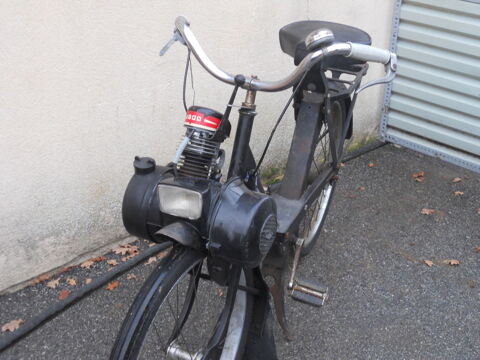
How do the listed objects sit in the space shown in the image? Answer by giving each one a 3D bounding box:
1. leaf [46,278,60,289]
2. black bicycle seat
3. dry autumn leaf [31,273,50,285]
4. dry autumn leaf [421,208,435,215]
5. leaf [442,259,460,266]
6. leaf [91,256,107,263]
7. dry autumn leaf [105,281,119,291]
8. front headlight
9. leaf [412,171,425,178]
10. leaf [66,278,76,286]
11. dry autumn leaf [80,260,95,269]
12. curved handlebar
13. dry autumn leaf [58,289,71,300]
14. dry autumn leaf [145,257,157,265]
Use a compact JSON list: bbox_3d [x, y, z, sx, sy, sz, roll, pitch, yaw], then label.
[{"bbox_3d":[-0.610,0.339,2.448,0.042,0.012,0.055,9,25,15],"label":"leaf"},{"bbox_3d":[0.238,-0.390,2.124,0.248,0.095,0.262,12,29,18],"label":"black bicycle seat"},{"bbox_3d":[-0.639,0.319,2.401,0.067,0.016,0.035,-20,33,-36],"label":"dry autumn leaf"},{"bbox_3d":[0.753,0.127,3.006,0.052,0.012,0.046,1,24,-1],"label":"dry autumn leaf"},{"bbox_3d":[0.715,0.278,2.527,0.059,0.013,0.034,1,26,0],"label":"leaf"},{"bbox_3d":[-0.472,0.267,2.514,0.055,0.013,0.028,-20,33,-35],"label":"leaf"},{"bbox_3d":[-0.419,0.346,2.446,0.036,0.012,0.056,17,28,29],"label":"dry autumn leaf"},{"bbox_3d":[-0.106,0.036,1.459,0.093,0.062,0.040,14,29,24],"label":"front headlight"},{"bbox_3d":[0.798,-0.025,3.339,0.042,0.016,0.065,20,30,34],"label":"leaf"},{"bbox_3d":[-0.538,0.329,2.390,0.036,0.012,0.036,1,26,0],"label":"leaf"},{"bbox_3d":[-0.506,0.282,2.486,0.047,0.013,0.034,-18,32,-33],"label":"dry autumn leaf"},{"bbox_3d":[0.047,-0.269,1.633,0.560,0.140,0.160,16,28,28],"label":"curved handlebar"},{"bbox_3d":[-0.561,0.365,2.393,0.036,0.012,0.056,5,25,6],"label":"dry autumn leaf"},{"bbox_3d":[-0.310,0.280,2.599,0.031,0.012,0.054,19,30,34],"label":"dry autumn leaf"}]

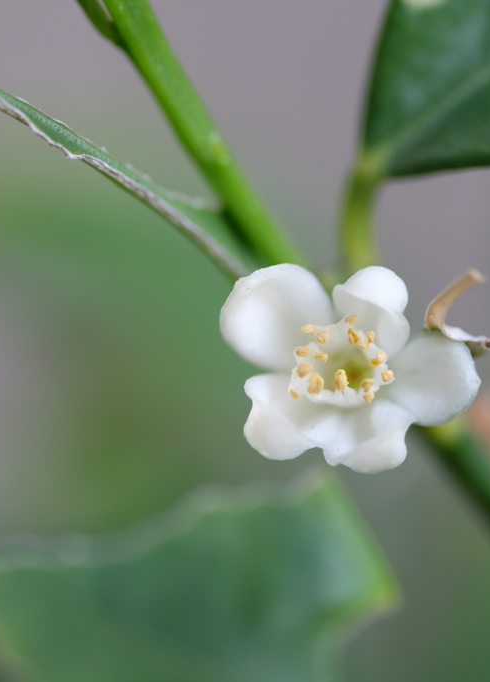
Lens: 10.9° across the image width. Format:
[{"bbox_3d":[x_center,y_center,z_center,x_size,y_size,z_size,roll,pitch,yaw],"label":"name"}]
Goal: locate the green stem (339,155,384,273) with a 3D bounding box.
[{"bbox_3d":[0.010,-0.010,0.212,0.003,0.010,0.003,8,12,0],"label":"green stem"}]

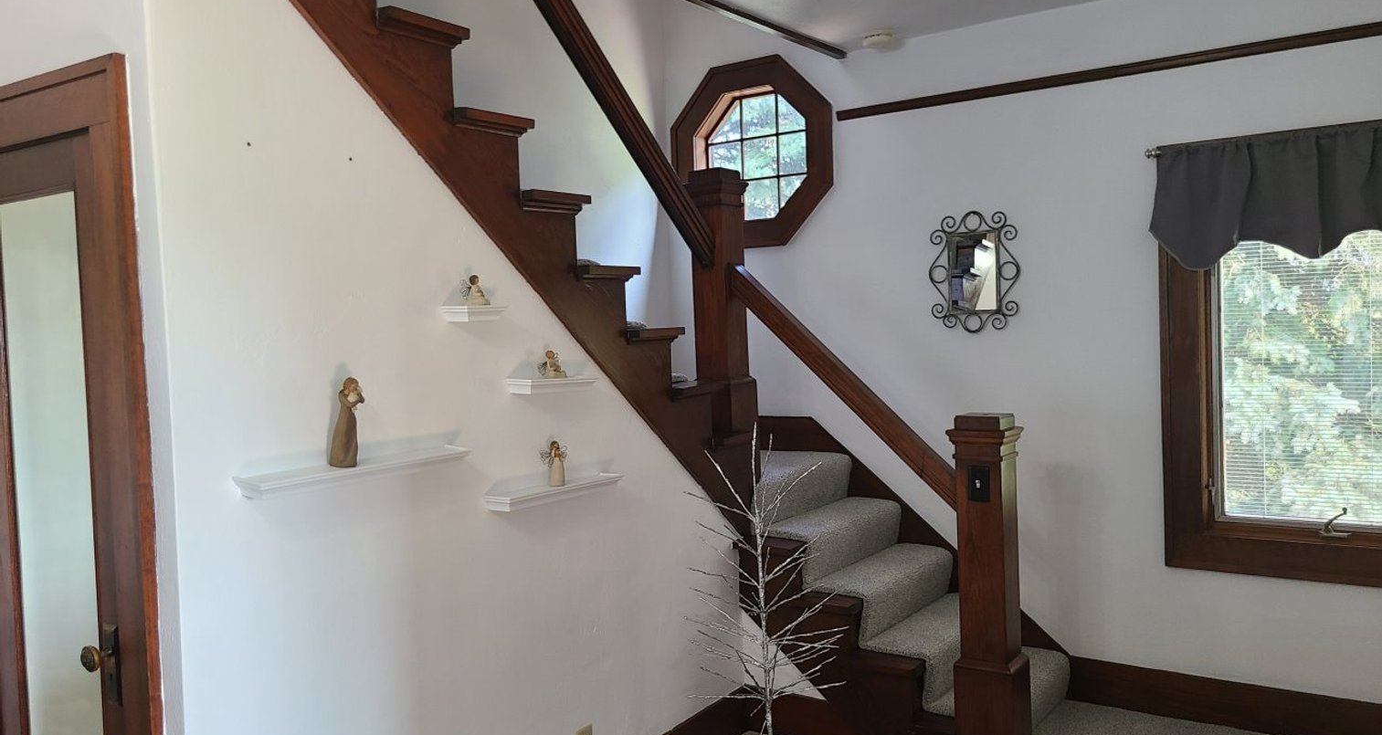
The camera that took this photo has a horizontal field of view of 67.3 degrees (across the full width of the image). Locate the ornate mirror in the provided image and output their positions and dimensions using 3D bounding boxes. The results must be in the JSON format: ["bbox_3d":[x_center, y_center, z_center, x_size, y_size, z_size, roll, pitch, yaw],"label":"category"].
[{"bbox_3d":[1.115,-0.377,4.101,0.366,0.476,0.030,0,4,34],"label":"ornate mirror"}]

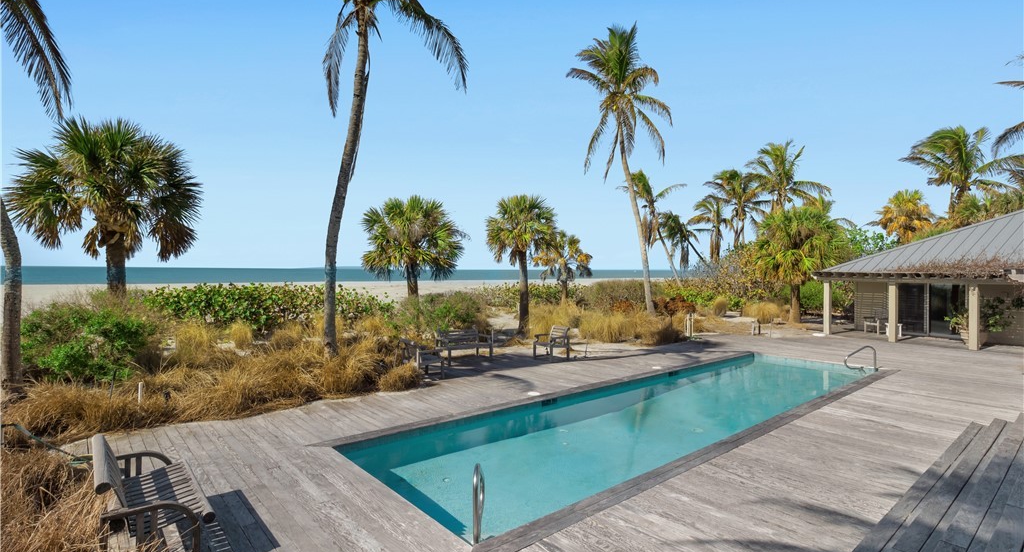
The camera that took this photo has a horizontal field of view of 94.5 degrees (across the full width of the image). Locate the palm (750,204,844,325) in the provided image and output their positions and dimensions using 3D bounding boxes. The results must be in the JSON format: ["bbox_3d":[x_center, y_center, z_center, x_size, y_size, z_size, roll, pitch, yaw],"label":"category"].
[{"bbox_3d":[13.257,-0.505,21.900,3.750,5.450,3.750,1,1,31],"label":"palm"}]

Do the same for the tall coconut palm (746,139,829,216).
[{"bbox_3d":[18.062,-3.372,30.955,5.700,11.004,5.700,0,1,0],"label":"tall coconut palm"}]

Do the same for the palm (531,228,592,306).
[{"bbox_3d":[2.561,-0.130,24.000,3.000,4.555,3.000,0,1,0],"label":"palm"}]

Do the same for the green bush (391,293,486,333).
[{"bbox_3d":[-2.606,1.408,17.222,3.400,1.616,2.800,0,1,0],"label":"green bush"}]

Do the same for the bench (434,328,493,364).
[{"bbox_3d":[-1.280,1.855,12.777,0.640,0.860,1.450,1,1,43],"label":"bench"}]

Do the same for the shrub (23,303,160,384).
[{"bbox_3d":[-9.462,1.428,10.600,2.500,1.620,2.200,0,1,-42],"label":"shrub"}]

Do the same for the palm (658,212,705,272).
[{"bbox_3d":[15.864,-1.999,42.975,5.200,7.900,4.600,0,1,0],"label":"palm"}]

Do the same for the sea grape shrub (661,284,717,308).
[{"bbox_3d":[10.740,1.360,28.800,3.200,1.500,2.400,1,1,20],"label":"sea grape shrub"}]

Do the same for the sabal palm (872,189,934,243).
[{"bbox_3d":[23.988,-1.563,29.000,3.000,7.500,3.000,1,1,40],"label":"sabal palm"}]

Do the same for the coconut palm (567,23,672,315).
[{"bbox_3d":[5.707,-5.593,24.924,5.600,15.486,5.600,0,1,0],"label":"coconut palm"}]

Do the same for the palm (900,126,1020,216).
[{"bbox_3d":[26.946,-3.389,28.500,5.200,11.200,5.200,1,1,43],"label":"palm"}]

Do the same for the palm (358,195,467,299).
[{"bbox_3d":[-3.740,-0.394,17.797,3.850,5.191,3.800,0,1,0],"label":"palm"}]

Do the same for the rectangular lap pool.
[{"bbox_3d":[3.337,2.936,9.087,12.150,1.200,3.000,0,1,-39],"label":"rectangular lap pool"}]

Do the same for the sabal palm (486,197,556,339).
[{"bbox_3d":[0.347,-0.420,17.300,2.600,5.250,2.600,0,1,1],"label":"sabal palm"}]

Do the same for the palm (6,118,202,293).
[{"bbox_3d":[-9.570,-0.766,11.391,3.700,6.054,3.700,0,1,-40],"label":"palm"}]

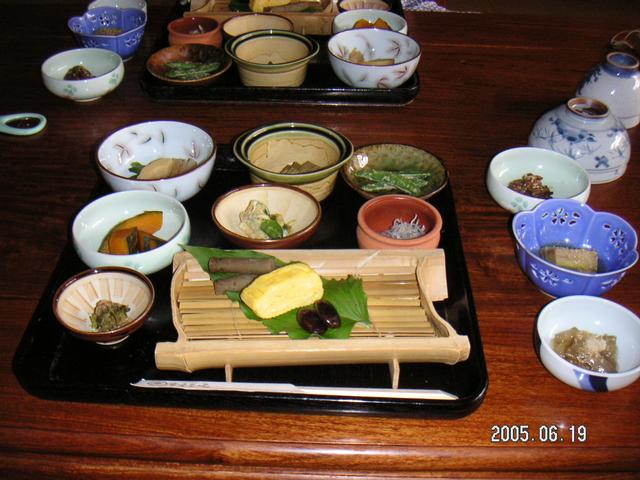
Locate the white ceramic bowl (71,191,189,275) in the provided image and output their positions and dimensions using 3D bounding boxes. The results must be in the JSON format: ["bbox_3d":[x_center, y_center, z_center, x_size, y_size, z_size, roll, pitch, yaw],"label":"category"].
[{"bbox_3d":[-0.164,-0.001,0.629,0.101,0.042,0.101,1,39,0],"label":"white ceramic bowl"}]

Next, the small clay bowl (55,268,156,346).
[{"bbox_3d":[-0.166,0.061,0.555,0.076,0.039,0.076,1,39,0],"label":"small clay bowl"}]

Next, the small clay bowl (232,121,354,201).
[{"bbox_3d":[-0.026,-0.074,0.720,0.121,0.047,0.105,1,39,0],"label":"small clay bowl"}]

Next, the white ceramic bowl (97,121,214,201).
[{"bbox_3d":[-0.160,-0.070,0.710,0.116,0.050,0.116,1,39,0],"label":"white ceramic bowl"}]

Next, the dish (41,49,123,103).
[{"bbox_3d":[-0.296,-0.204,0.892,0.099,0.039,0.099,1,39,0],"label":"dish"}]

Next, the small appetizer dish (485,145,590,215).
[{"bbox_3d":[0.217,-0.051,0.710,0.099,0.039,0.099,1,39,0],"label":"small appetizer dish"}]

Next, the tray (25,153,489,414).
[{"bbox_3d":[-0.050,0.010,0.645,0.355,0.018,0.346,2,39,1],"label":"tray"}]

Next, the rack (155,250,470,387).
[{"bbox_3d":[-0.006,0.058,0.563,0.231,0.036,0.124,-1,39,-2],"label":"rack"}]

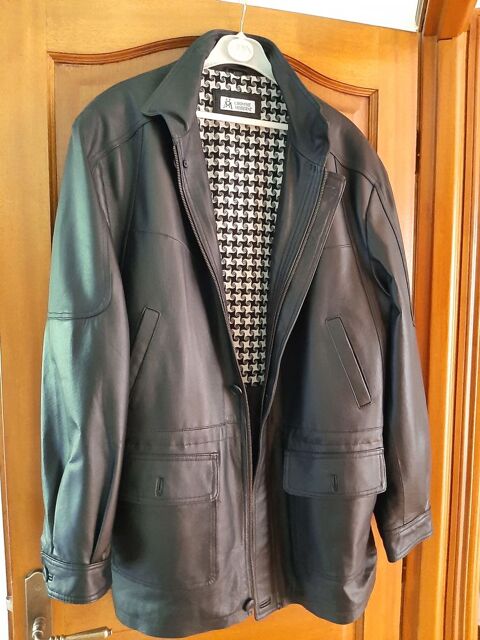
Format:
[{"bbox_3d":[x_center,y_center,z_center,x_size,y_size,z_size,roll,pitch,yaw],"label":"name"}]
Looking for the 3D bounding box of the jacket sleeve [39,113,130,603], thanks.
[{"bbox_3d":[-0.216,0.053,0.670,0.125,0.660,0.145,-1,5,-15],"label":"jacket sleeve"}]

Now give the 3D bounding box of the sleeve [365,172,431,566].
[{"bbox_3d":[0.271,0.079,0.830,0.120,0.655,0.145,-5,6,-14],"label":"sleeve"}]

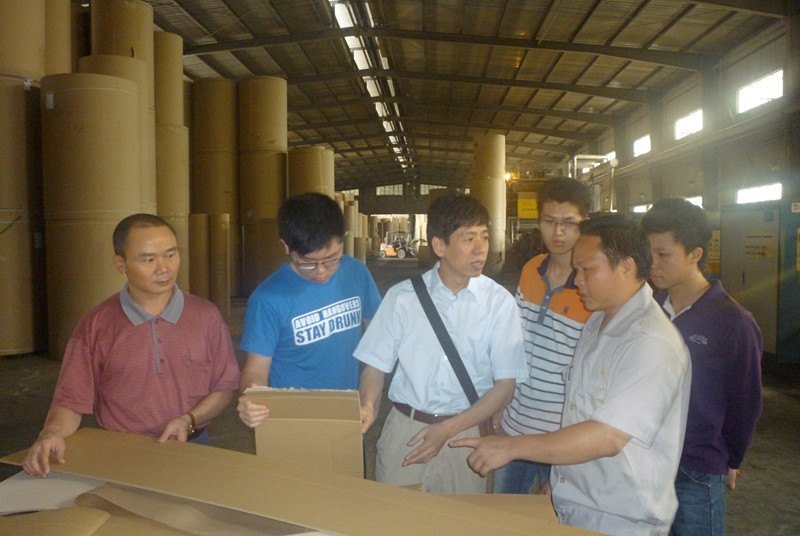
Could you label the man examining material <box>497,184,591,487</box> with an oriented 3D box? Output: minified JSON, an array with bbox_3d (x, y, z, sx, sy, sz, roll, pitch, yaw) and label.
[{"bbox_3d":[0.490,0.589,2.203,0.480,1.760,0.360,1,3,25],"label":"man examining material"}]

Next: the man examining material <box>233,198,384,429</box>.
[{"bbox_3d":[-0.260,0.637,1.955,0.480,1.690,0.440,-1,3,-16],"label":"man examining material"}]

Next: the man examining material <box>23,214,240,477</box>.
[{"bbox_3d":[-0.700,0.658,1.936,0.600,1.650,0.500,-1,3,-19],"label":"man examining material"}]

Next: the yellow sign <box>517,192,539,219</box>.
[{"bbox_3d":[3.629,-1.772,19.000,0.600,0.730,0.040,0,3,5],"label":"yellow sign"}]

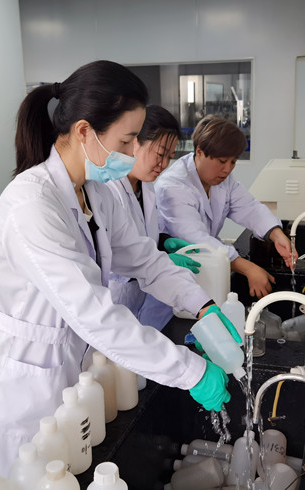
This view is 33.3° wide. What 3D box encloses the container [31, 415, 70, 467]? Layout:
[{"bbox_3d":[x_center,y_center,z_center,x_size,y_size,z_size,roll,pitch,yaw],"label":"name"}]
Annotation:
[{"bbox_3d":[-0.185,0.395,0.940,0.072,0.165,0.072,3,14,17],"label":"container"}]

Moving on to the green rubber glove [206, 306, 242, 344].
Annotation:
[{"bbox_3d":[0.160,0.197,1.220,0.080,0.150,0.090,-38,-6,11],"label":"green rubber glove"}]

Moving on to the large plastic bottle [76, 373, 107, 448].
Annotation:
[{"bbox_3d":[-0.140,0.354,1.115,0.072,0.162,0.072,-2,13,0],"label":"large plastic bottle"}]

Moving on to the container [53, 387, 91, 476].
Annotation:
[{"bbox_3d":[-0.160,0.371,1.034,0.072,0.168,0.072,-2,13,0],"label":"container"}]

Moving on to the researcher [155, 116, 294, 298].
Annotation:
[{"bbox_3d":[0.164,0.305,1.884,0.620,1.500,0.500,8,16,34],"label":"researcher"}]

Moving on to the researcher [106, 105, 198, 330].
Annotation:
[{"bbox_3d":[-0.040,0.350,1.636,0.480,1.540,0.480,5,15,27],"label":"researcher"}]

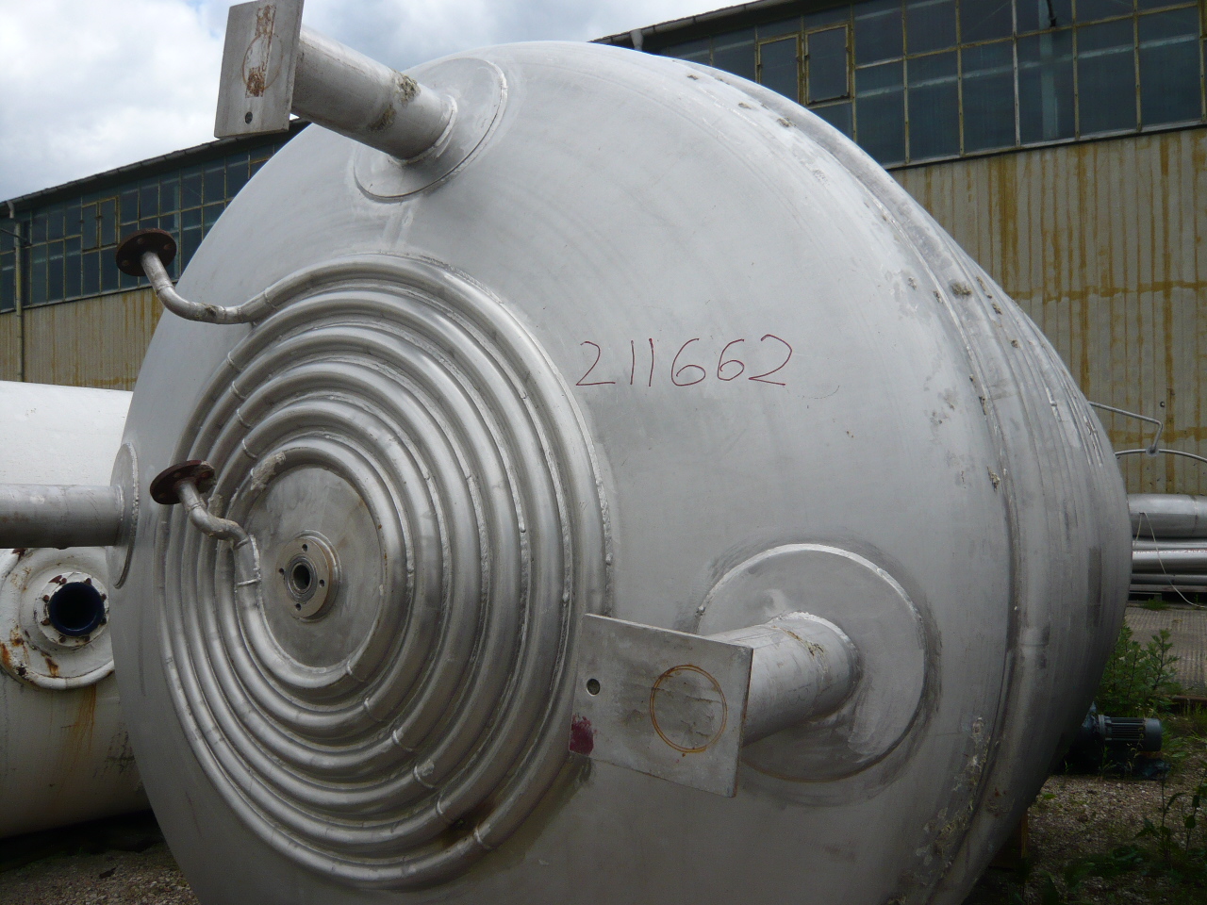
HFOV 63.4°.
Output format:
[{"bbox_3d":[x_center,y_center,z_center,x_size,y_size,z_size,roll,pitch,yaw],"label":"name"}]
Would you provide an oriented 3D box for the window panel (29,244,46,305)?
[{"bbox_3d":[-12.946,-4.069,22.361,0.653,1.360,0.050,-1,0,29],"label":"window panel"}]

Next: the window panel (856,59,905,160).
[{"bbox_3d":[3.675,-4.490,12.930,0.653,1.360,0.050,-1,0,29],"label":"window panel"}]

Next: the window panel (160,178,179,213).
[{"bbox_3d":[-7.622,-4.516,17.172,0.565,0.577,0.050,-1,0,29],"label":"window panel"}]

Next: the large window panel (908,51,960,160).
[{"bbox_3d":[4.263,-4.475,12.597,0.653,1.360,0.050,-1,0,29],"label":"large window panel"}]

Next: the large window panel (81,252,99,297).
[{"bbox_3d":[-9.660,-3.358,18.367,0.565,0.797,0.050,-1,0,29],"label":"large window panel"}]

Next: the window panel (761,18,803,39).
[{"bbox_3d":[2.121,-5.046,11.604,0.565,0.250,0.050,-1,0,29],"label":"window panel"}]

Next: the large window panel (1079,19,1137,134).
[{"bbox_3d":[5.098,-3.793,9.882,0.565,1.166,0.050,-1,0,29],"label":"large window panel"}]

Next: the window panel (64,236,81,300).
[{"bbox_3d":[-11.783,-4.101,21.695,0.653,1.360,0.050,-1,0,29],"label":"window panel"}]

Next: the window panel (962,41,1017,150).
[{"bbox_3d":[4.847,-4.480,12.264,0.653,1.360,0.050,-1,0,29],"label":"window panel"}]

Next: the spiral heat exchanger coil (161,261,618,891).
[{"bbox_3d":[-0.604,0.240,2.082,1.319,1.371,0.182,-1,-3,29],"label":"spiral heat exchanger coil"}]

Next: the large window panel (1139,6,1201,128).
[{"bbox_3d":[5.566,-3.782,9.591,0.565,1.166,0.050,-1,0,29],"label":"large window panel"}]

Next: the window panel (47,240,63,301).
[{"bbox_3d":[-10.641,-3.517,18.945,0.565,1.166,0.050,-1,0,29],"label":"window panel"}]

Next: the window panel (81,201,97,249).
[{"bbox_3d":[-11.237,-4.951,21.368,0.612,1.040,0.050,-1,0,29],"label":"window panel"}]

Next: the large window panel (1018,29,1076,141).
[{"bbox_3d":[4.619,-3.816,10.172,0.565,1.166,0.050,-1,0,29],"label":"large window panel"}]

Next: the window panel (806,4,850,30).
[{"bbox_3d":[3.042,-5.913,13.261,0.646,0.258,0.050,-1,0,29],"label":"window panel"}]

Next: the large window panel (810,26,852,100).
[{"bbox_3d":[3.074,-5.277,13.252,0.612,1.040,0.050,-1,0,29],"label":"large window panel"}]

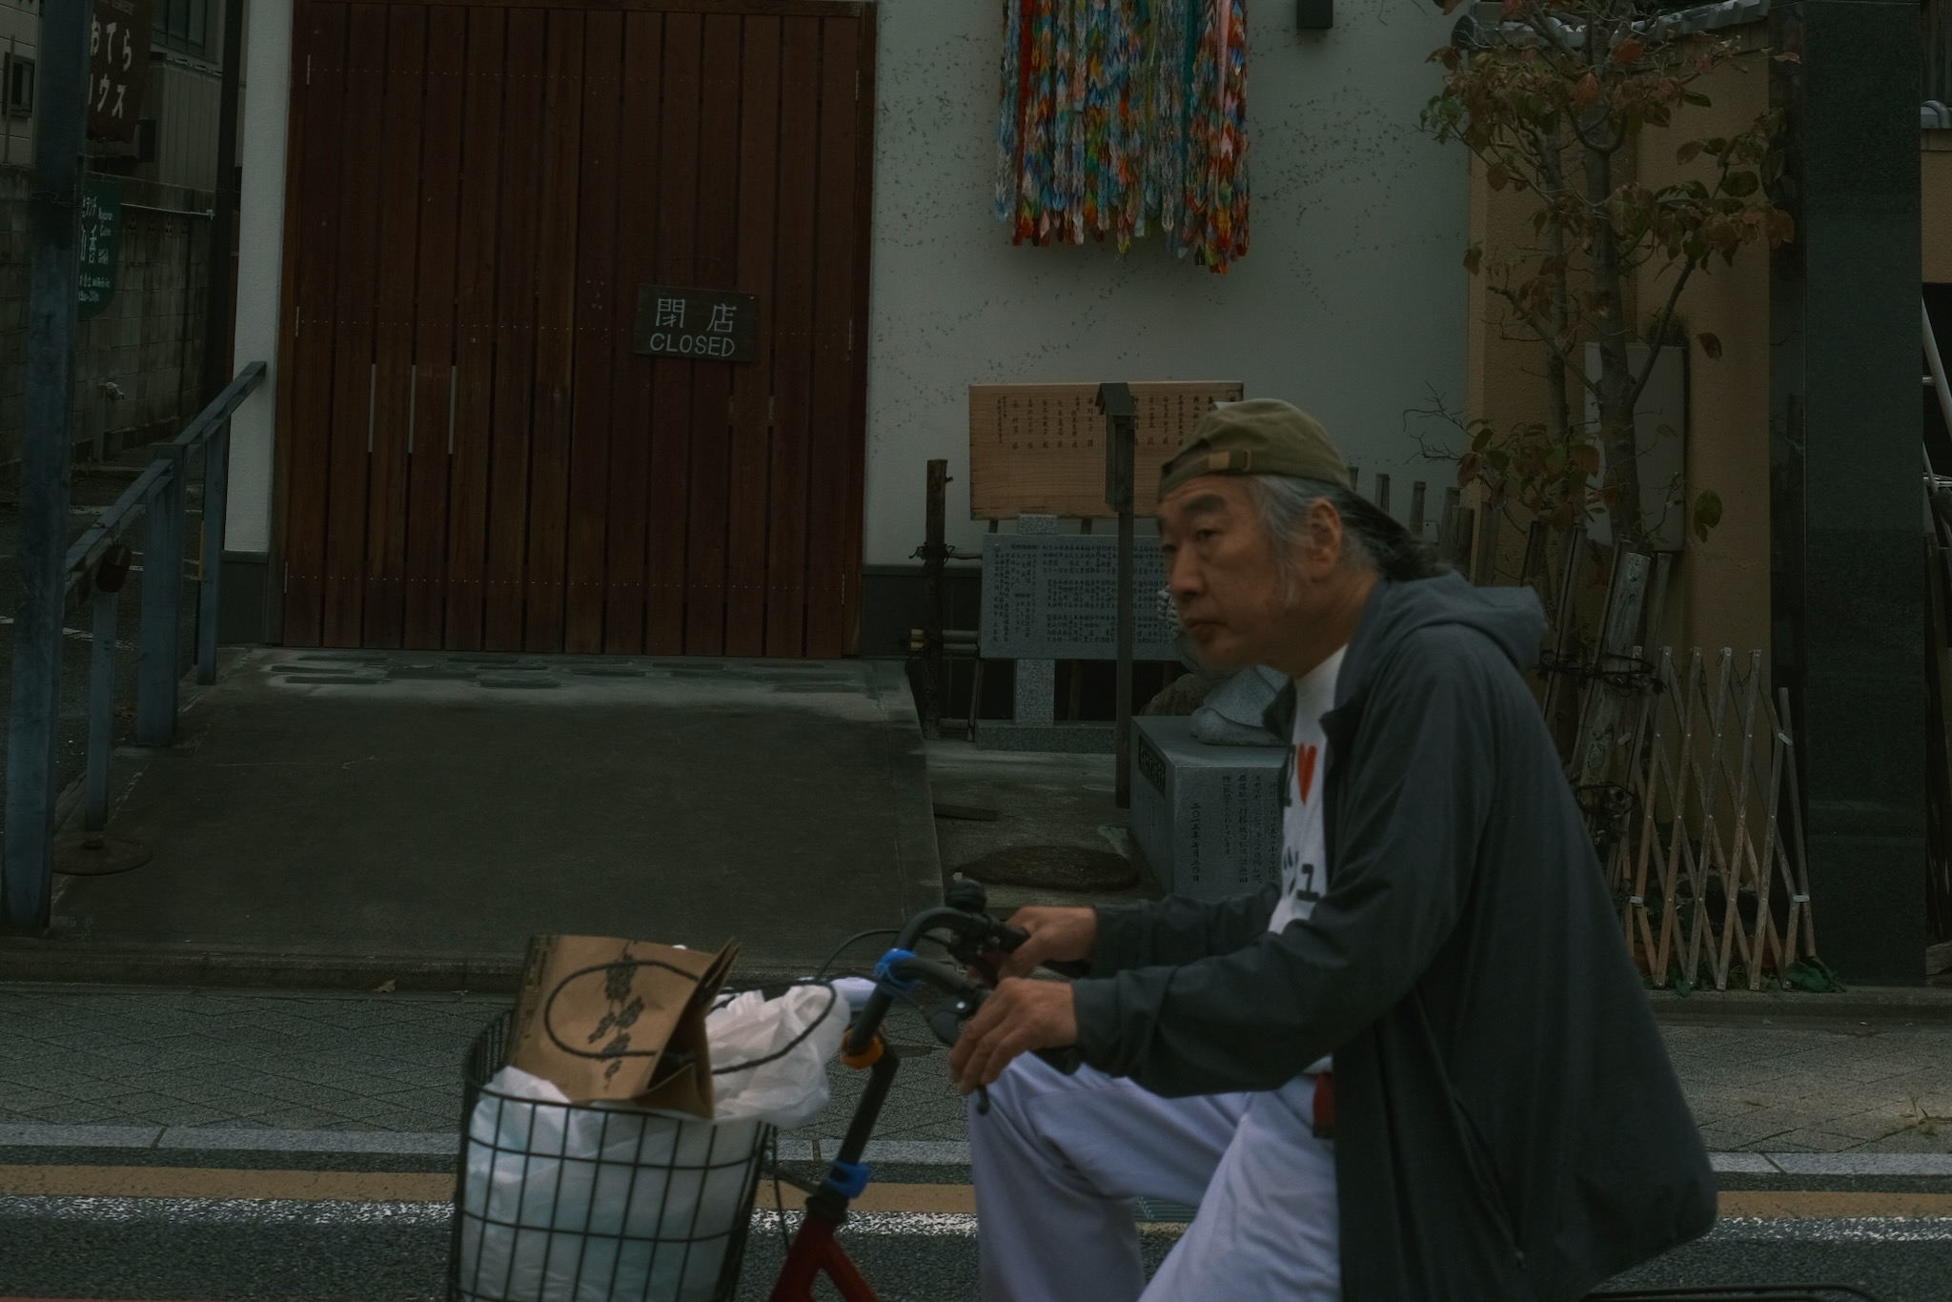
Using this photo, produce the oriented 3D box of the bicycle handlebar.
[{"bbox_3d":[0.000,0.312,2.120,0.240,0.170,0.480,2,4,7],"label":"bicycle handlebar"}]

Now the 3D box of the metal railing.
[{"bbox_3d":[-2.310,-0.170,6.330,0.160,1.420,2.500,1,4,-6],"label":"metal railing"}]

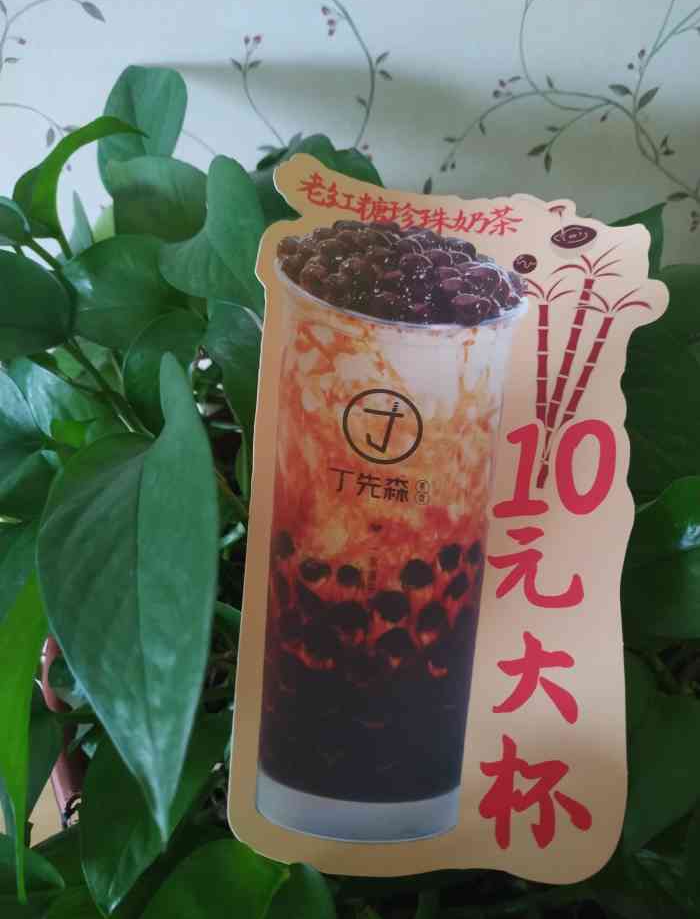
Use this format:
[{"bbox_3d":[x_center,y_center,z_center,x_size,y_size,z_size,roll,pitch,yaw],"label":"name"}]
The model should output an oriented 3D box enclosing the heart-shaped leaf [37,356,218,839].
[{"bbox_3d":[-0.095,0.057,0.280,0.075,0.195,0.042,2,-9,-12],"label":"heart-shaped leaf"}]

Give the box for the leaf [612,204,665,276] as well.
[{"bbox_3d":[0.210,-0.157,0.480,0.070,0.078,0.030,5,-6,13],"label":"leaf"}]

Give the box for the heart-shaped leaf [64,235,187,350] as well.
[{"bbox_3d":[-0.147,-0.110,0.430,0.084,0.077,0.035,8,-15,-6],"label":"heart-shaped leaf"}]

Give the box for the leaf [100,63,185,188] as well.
[{"bbox_3d":[-0.160,-0.254,0.500,0.064,0.100,0.028,5,-3,-8],"label":"leaf"}]

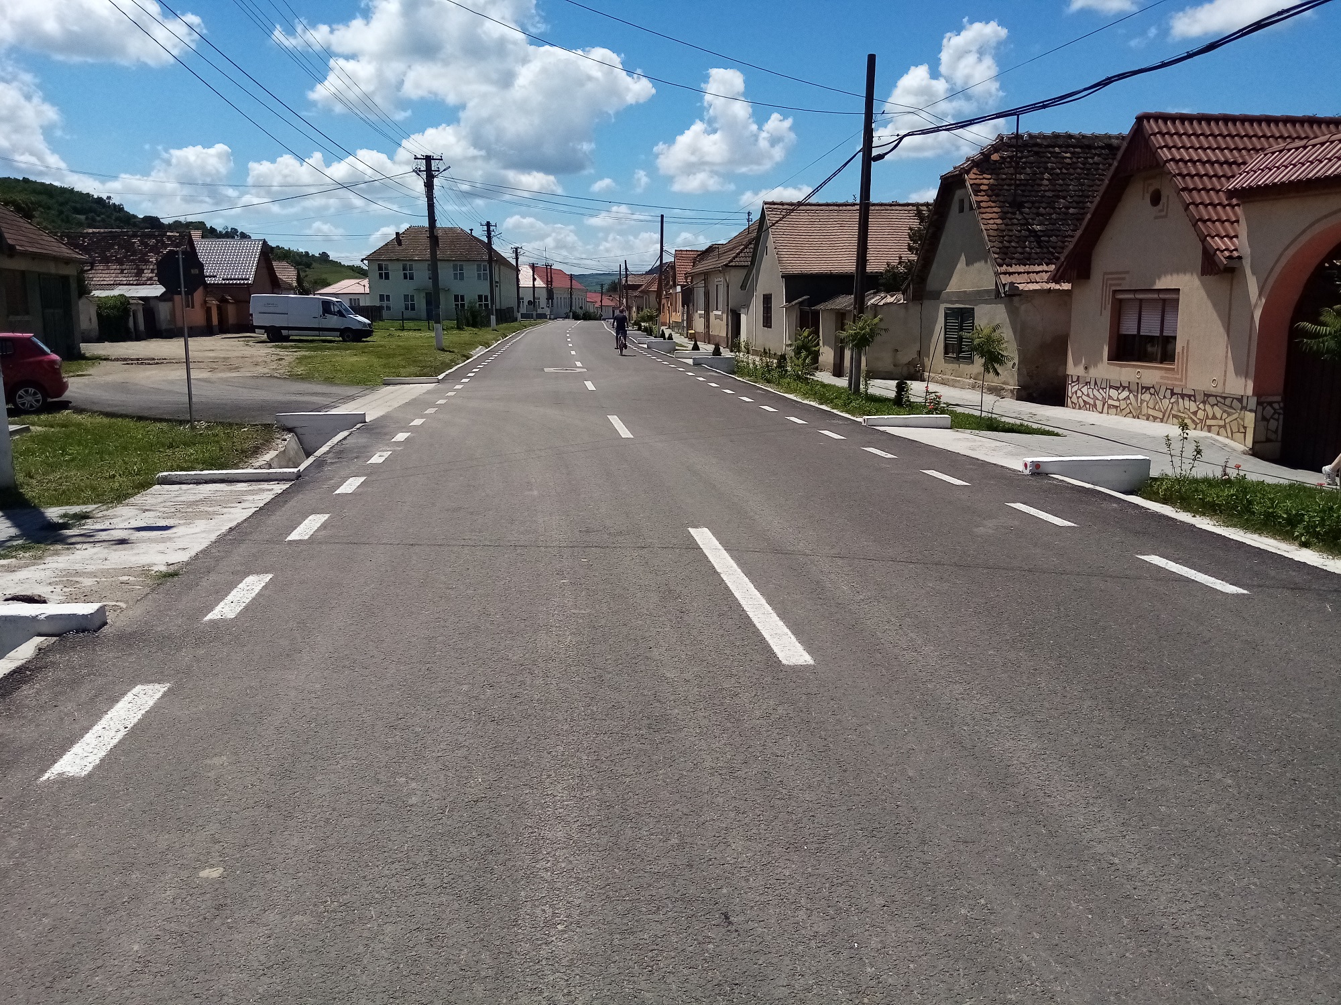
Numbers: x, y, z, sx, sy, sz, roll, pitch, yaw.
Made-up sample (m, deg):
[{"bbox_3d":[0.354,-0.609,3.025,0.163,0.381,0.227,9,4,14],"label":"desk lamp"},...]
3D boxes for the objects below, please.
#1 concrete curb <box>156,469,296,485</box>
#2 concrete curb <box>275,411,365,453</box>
[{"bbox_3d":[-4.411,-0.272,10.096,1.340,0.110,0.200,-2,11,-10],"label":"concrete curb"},{"bbox_3d":[-5.520,-1.095,16.022,1.350,0.620,0.220,-1,10,-8],"label":"concrete curb"}]

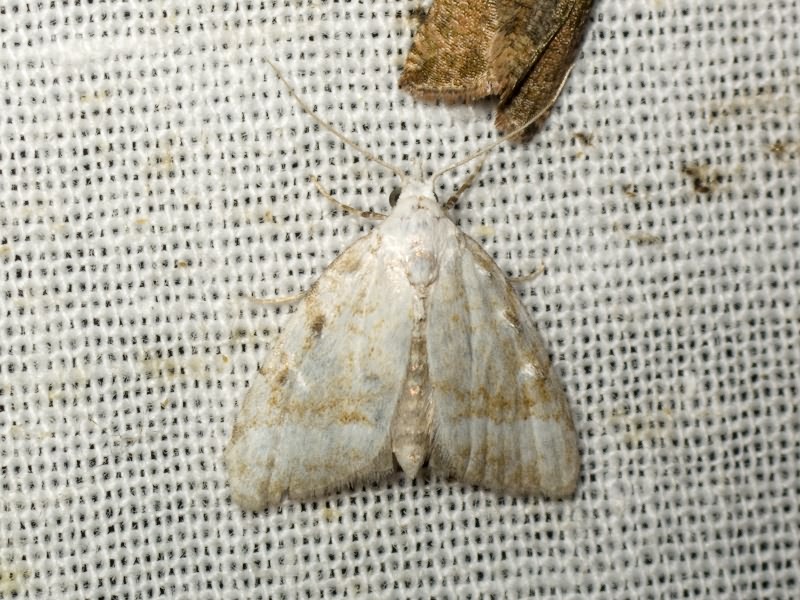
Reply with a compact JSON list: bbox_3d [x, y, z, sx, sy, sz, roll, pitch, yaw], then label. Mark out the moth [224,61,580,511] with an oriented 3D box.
[{"bbox_3d":[0.000,0.000,0.090,0.010,0.013,0.003,0,0,-7],"label":"moth"}]

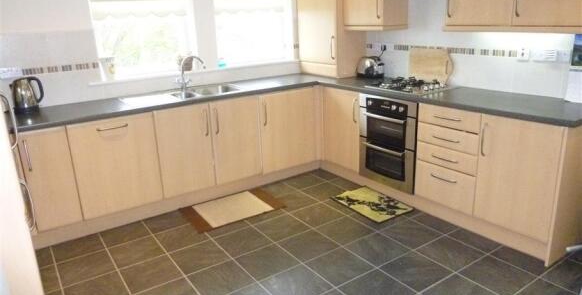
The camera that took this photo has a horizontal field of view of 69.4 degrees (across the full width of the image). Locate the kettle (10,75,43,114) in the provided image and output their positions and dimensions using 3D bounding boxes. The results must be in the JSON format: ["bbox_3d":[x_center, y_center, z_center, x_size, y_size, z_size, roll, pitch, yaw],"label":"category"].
[{"bbox_3d":[-1.935,-0.374,3.071,0.200,0.230,0.150,-13,20,-32],"label":"kettle"}]

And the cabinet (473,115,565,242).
[{"bbox_3d":[1.618,0.129,2.764,0.570,0.717,0.495,-13,20,-32],"label":"cabinet"}]

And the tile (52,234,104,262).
[{"bbox_3d":[-1.523,0.729,3.033,0.325,0.012,0.325,-13,20,-32],"label":"tile"}]

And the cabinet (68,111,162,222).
[{"bbox_3d":[-1.462,0.075,3.425,0.600,0.727,0.570,-13,20,-32],"label":"cabinet"}]

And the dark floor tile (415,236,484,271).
[{"bbox_3d":[1.025,0.686,2.726,0.325,0.010,0.325,-13,20,-32],"label":"dark floor tile"}]

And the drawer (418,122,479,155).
[{"bbox_3d":[1.294,-0.115,3.096,0.480,0.141,0.495,-13,20,-32],"label":"drawer"}]

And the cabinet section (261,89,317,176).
[{"bbox_3d":[-0.153,-0.220,4.071,0.599,0.712,0.530,-13,20,-32],"label":"cabinet section"}]

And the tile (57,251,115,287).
[{"bbox_3d":[-1.330,0.785,2.743,0.325,0.010,0.325,-13,20,-32],"label":"tile"}]

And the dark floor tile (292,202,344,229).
[{"bbox_3d":[0.214,0.541,3.333,0.326,0.010,0.322,-13,20,-32],"label":"dark floor tile"}]

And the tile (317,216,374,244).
[{"bbox_3d":[0.404,0.614,3.095,0.322,0.010,0.322,-13,20,-32],"label":"tile"}]

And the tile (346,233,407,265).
[{"bbox_3d":[0.586,0.686,2.825,0.322,0.010,0.322,-13,20,-32],"label":"tile"}]

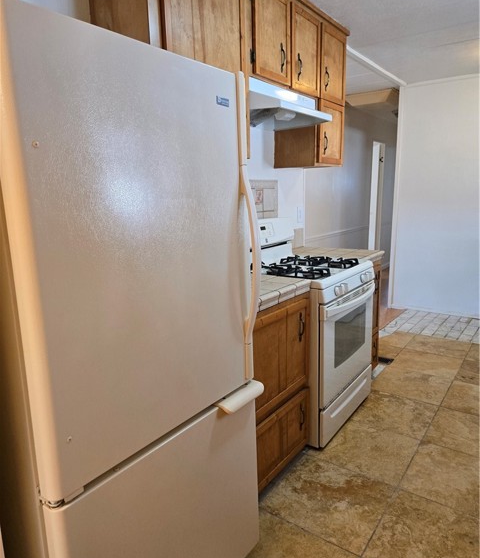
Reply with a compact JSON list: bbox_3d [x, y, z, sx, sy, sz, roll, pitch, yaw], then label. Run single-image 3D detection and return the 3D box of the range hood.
[{"bbox_3d":[0.178,-0.980,2.417,0.420,0.150,0.760,7,14,35],"label":"range hood"}]

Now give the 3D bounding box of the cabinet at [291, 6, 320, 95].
[{"bbox_3d":[0.259,-1.318,2.559,0.320,0.440,0.350,7,14,35],"label":"cabinet"}]

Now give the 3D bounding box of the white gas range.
[{"bbox_3d":[0.359,0.237,2.560,0.715,1.140,0.760,7,14,35],"label":"white gas range"}]

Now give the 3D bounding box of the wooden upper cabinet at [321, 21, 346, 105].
[{"bbox_3d":[0.485,-1.391,2.865,0.320,0.445,0.395,7,14,35],"label":"wooden upper cabinet"}]

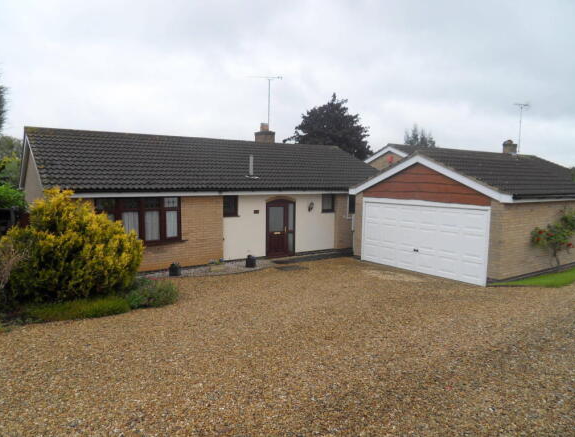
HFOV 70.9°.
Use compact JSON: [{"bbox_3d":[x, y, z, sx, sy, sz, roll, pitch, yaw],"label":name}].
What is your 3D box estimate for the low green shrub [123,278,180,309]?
[{"bbox_3d":[-2.709,1.419,8.050,1.000,0.480,0.800,-4,7,-36],"label":"low green shrub"}]

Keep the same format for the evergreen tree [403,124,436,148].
[{"bbox_3d":[15.679,-6.286,48.000,4.200,10.500,4.200,-4,7,-36],"label":"evergreen tree"}]

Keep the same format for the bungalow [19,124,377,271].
[{"bbox_3d":[-3.027,-1.264,17.888,14.200,4.500,9.500,-4,7,-36],"label":"bungalow"}]

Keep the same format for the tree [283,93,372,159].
[{"bbox_3d":[3.095,-4.732,30.500,6.600,9.700,6.400,-4,7,-36],"label":"tree"}]

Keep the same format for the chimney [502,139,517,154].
[{"bbox_3d":[13.490,-4.416,24.500,0.600,0.950,0.650,-4,7,-36],"label":"chimney"}]

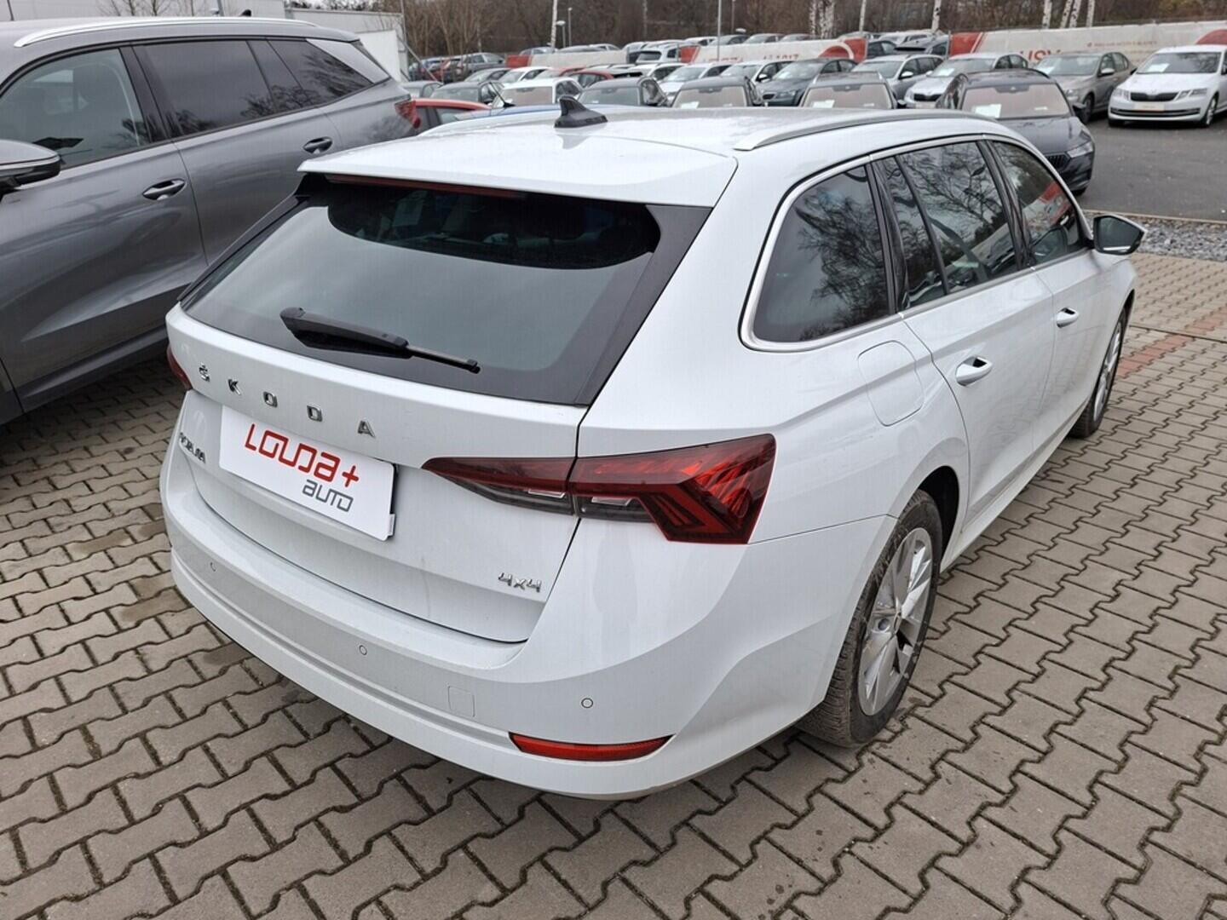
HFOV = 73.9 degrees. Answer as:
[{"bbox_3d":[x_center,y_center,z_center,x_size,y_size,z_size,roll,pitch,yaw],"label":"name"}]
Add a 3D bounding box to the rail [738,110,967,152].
[{"bbox_3d":[0.719,-0.824,1.991,0.065,0.080,1.750,17,28,34],"label":"rail"}]

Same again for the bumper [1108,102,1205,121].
[{"bbox_3d":[11.308,-7.314,17.058,0.500,0.420,1.780,-24,32,-38],"label":"bumper"}]

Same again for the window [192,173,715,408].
[{"bbox_3d":[-0.431,-0.366,1.557,1.220,0.100,0.442,17,66,34],"label":"window"}]

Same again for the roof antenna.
[{"bbox_3d":[-0.072,-0.801,1.880,0.068,0.065,0.170,17,28,34],"label":"roof antenna"}]

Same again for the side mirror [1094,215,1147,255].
[{"bbox_3d":[1.824,-0.810,2.951,0.210,0.150,0.130,17,28,34],"label":"side mirror"}]

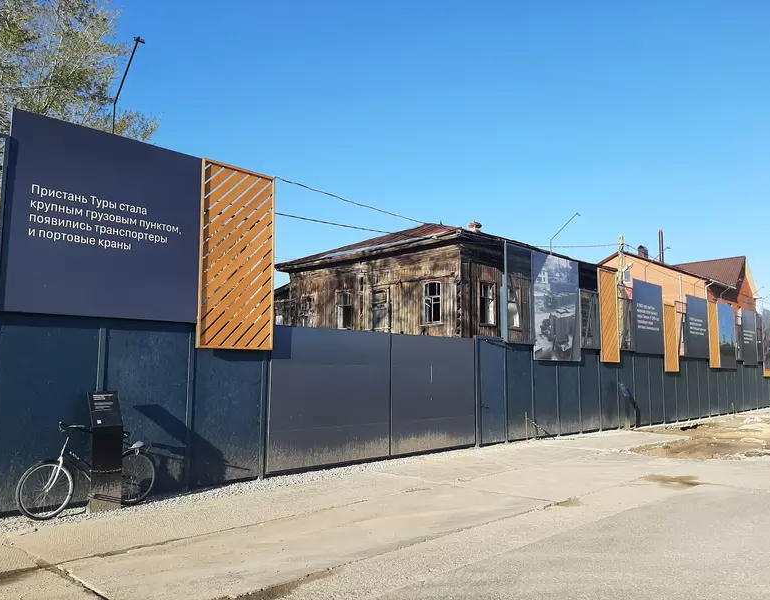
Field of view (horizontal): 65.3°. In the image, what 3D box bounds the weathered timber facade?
[{"bbox_3d":[3.084,0.806,28.128,10.831,8.349,12.173,-6,-9,44],"label":"weathered timber facade"}]

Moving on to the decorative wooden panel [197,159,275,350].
[{"bbox_3d":[-2.312,-0.652,9.385,0.120,2.838,1.292,-6,-9,44],"label":"decorative wooden panel"}]

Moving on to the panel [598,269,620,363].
[{"bbox_3d":[6.877,0.496,18.576,0.120,2.837,1.347,-6,-9,44],"label":"panel"}]

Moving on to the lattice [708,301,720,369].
[{"bbox_3d":[14.052,1.492,25.741,0.120,2.823,1.277,-6,-9,44],"label":"lattice"}]

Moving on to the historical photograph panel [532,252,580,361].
[{"bbox_3d":[4.640,0.238,16.321,0.100,2.812,2.504,-6,-9,44],"label":"historical photograph panel"}]

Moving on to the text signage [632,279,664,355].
[{"bbox_3d":[9.116,0.630,20.816,0.100,2.412,2.539,-6,-9,44],"label":"text signage"}]

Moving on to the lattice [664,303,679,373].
[{"bbox_3d":[10.516,1.417,22.164,0.120,2.460,1.260,-6,-9,44],"label":"lattice"}]

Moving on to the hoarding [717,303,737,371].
[{"bbox_3d":[15.369,1.654,27.044,0.100,2.819,2.301,-6,-9,44],"label":"hoarding"}]

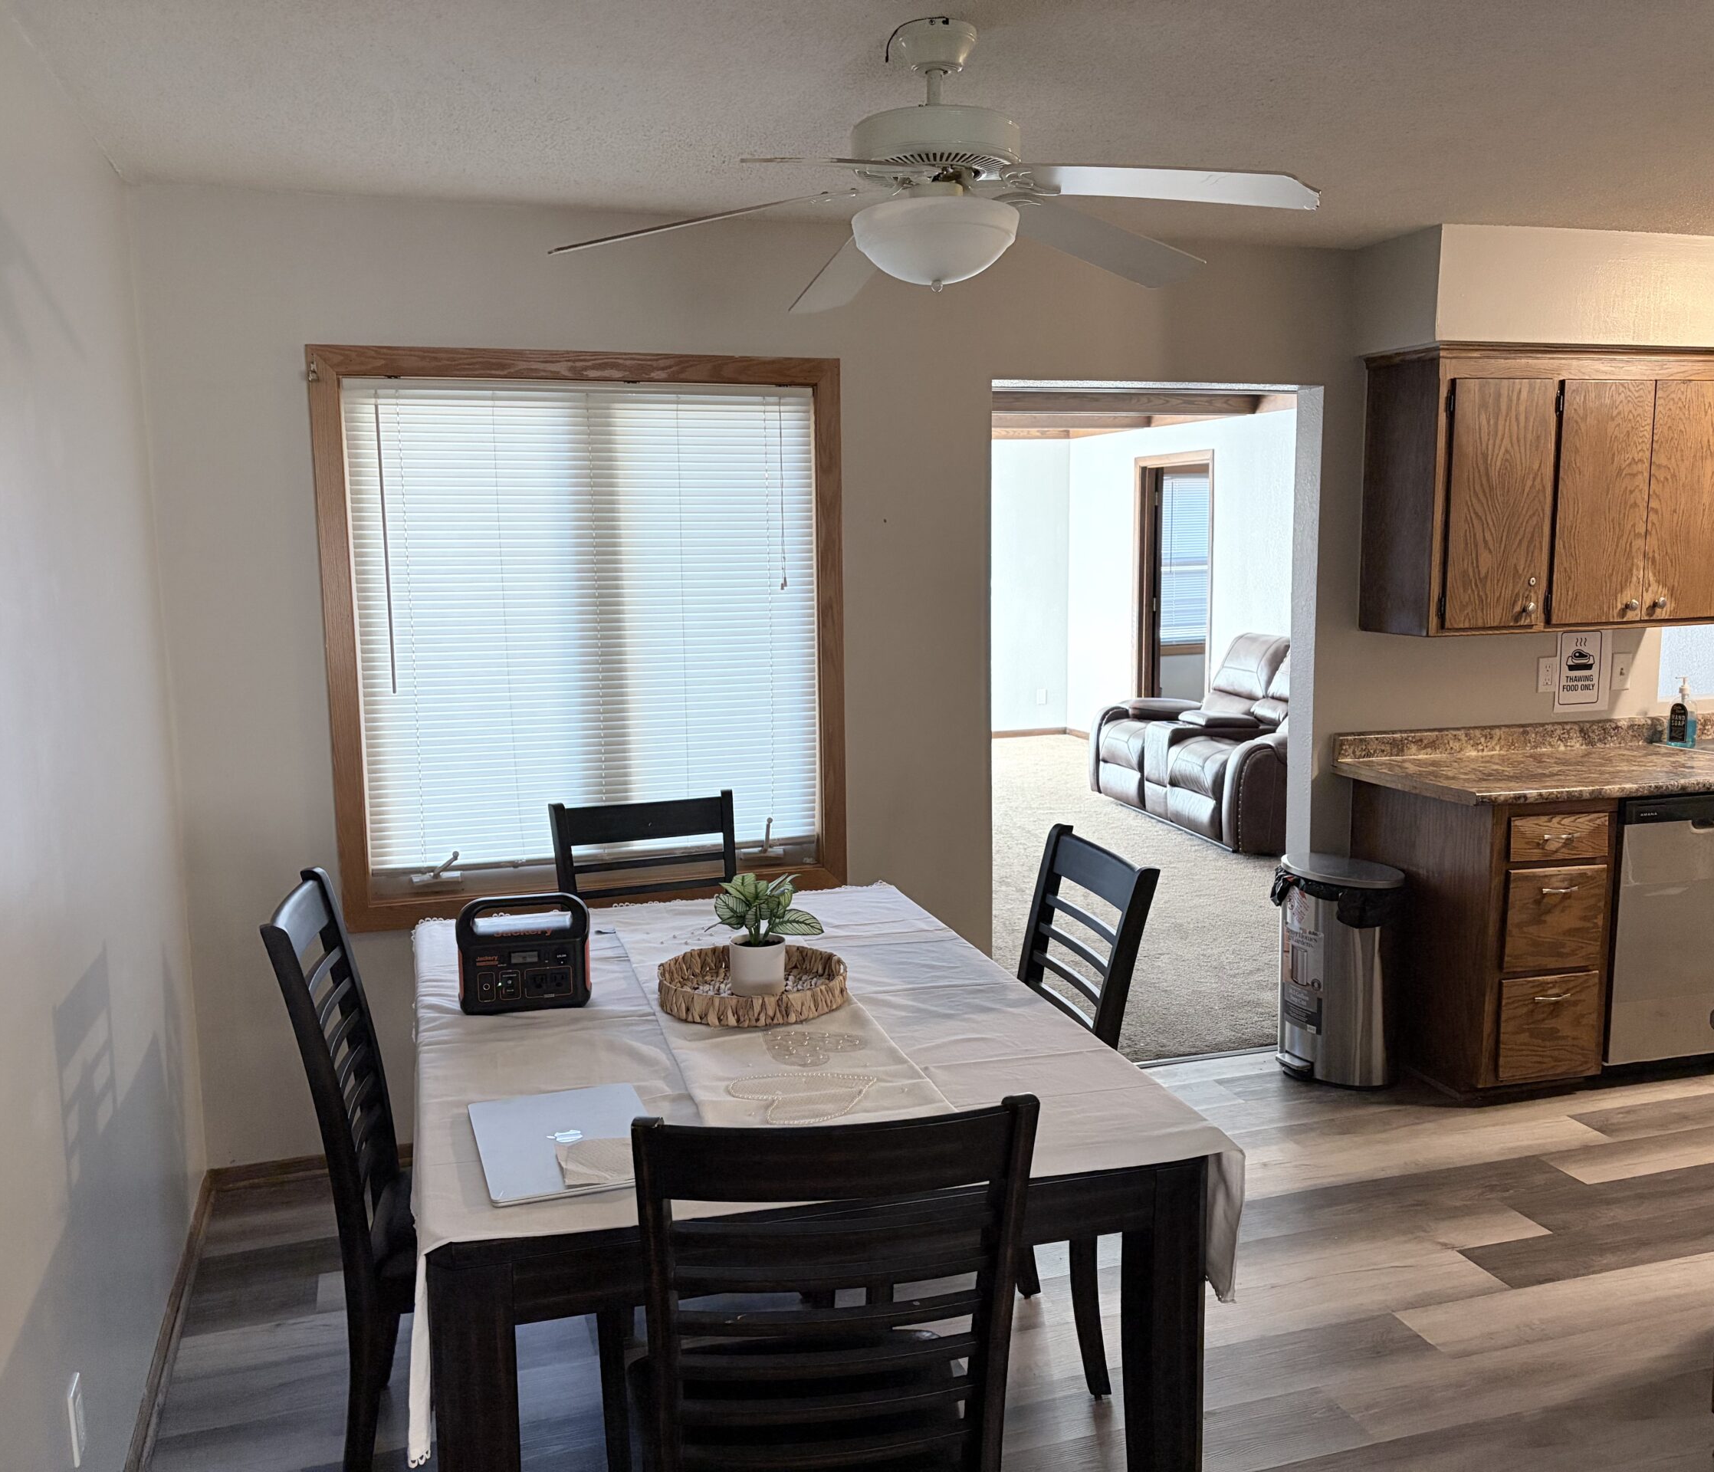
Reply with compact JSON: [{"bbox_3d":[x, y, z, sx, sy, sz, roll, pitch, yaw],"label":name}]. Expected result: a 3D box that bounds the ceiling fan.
[{"bbox_3d":[0.127,-0.953,2.454,1.290,0.410,1.270,-3,8,-17],"label":"ceiling fan"}]

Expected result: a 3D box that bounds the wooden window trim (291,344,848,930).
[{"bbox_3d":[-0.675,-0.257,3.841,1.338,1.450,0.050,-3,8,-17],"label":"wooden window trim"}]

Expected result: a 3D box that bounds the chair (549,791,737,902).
[{"bbox_3d":[-0.395,0.674,3.320,0.450,1.010,0.560,-4,8,-22],"label":"chair"}]

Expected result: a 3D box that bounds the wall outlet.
[{"bbox_3d":[-1.155,1.021,2.194,0.010,0.118,0.075,-3,8,-17],"label":"wall outlet"}]

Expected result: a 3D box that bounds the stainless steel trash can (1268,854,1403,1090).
[{"bbox_3d":[1.429,0.694,4.367,0.320,0.630,0.410,-6,9,-33],"label":"stainless steel trash can"}]

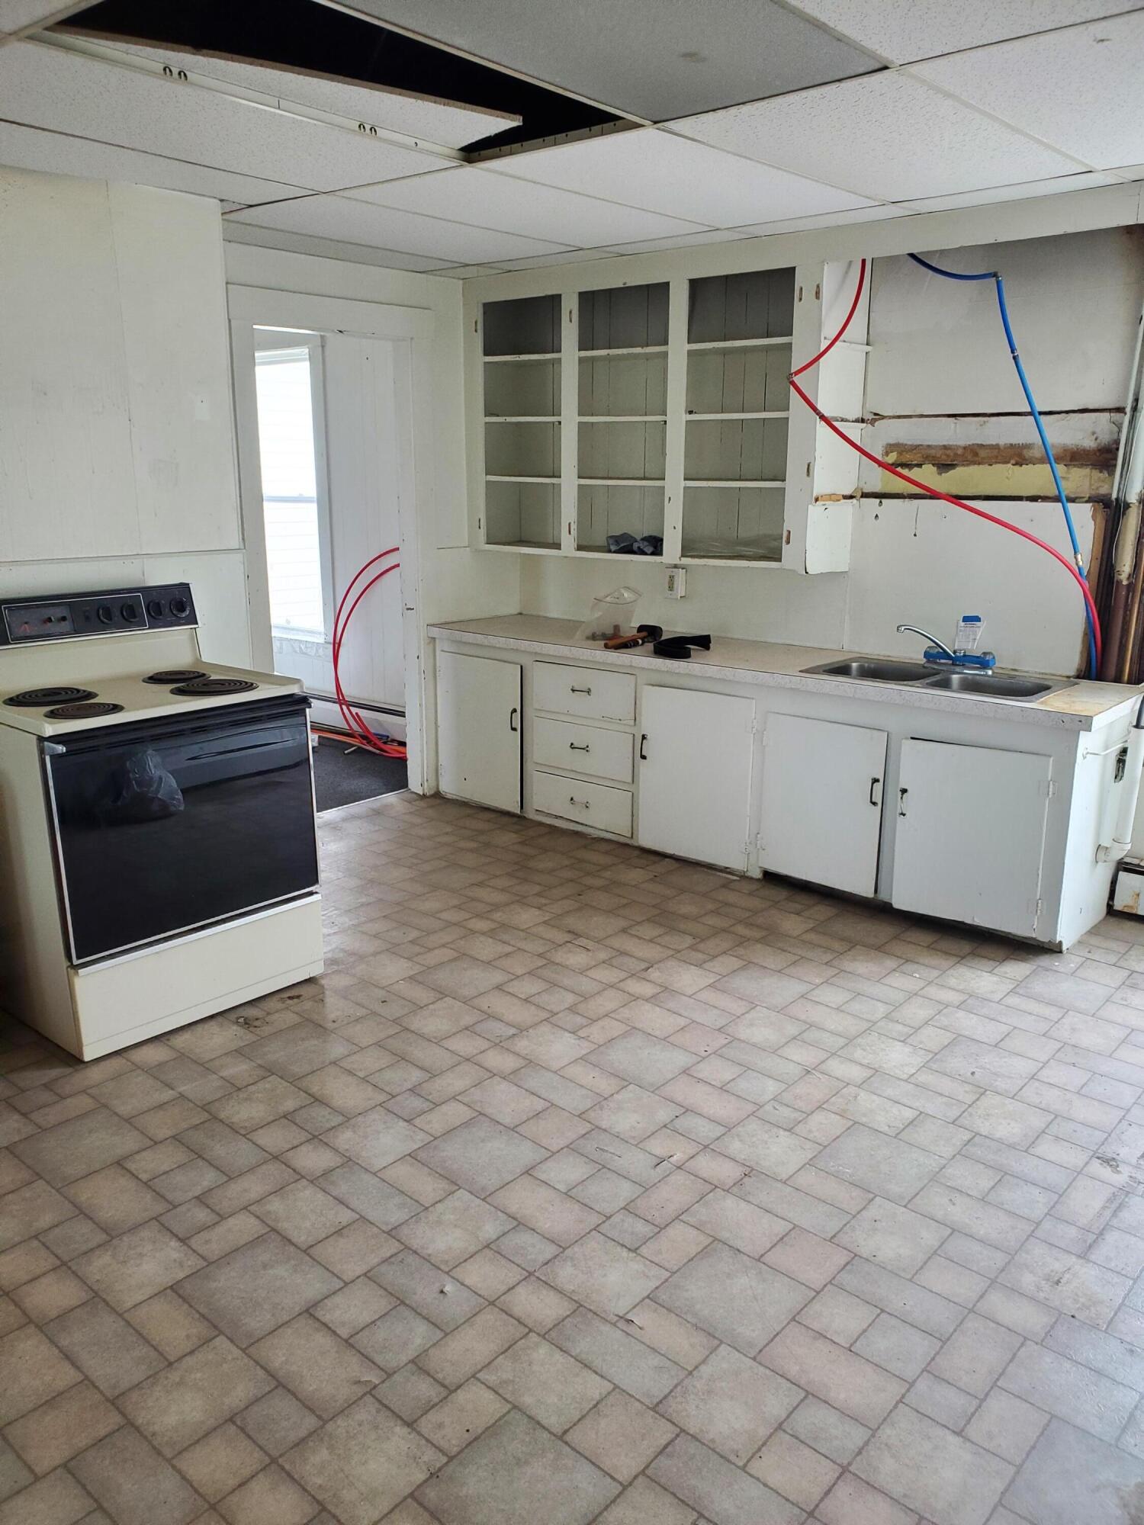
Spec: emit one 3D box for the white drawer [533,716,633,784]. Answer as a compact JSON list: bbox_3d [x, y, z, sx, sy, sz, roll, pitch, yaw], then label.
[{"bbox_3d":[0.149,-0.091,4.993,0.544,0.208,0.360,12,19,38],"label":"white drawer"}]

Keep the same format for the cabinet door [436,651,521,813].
[{"bbox_3d":[-0.411,-0.141,5.200,0.495,0.677,0.022,12,19,37],"label":"cabinet door"}]

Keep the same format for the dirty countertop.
[{"bbox_3d":[0.653,-0.424,4.650,2.942,0.051,0.620,12,19,38],"label":"dirty countertop"}]

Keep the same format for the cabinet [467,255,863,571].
[{"bbox_3d":[0.311,-1.446,4.874,1.789,1.132,0.326,12,19,38],"label":"cabinet"}]

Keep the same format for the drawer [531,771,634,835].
[{"bbox_3d":[0.148,0.140,5.056,0.544,0.192,0.360,12,19,38],"label":"drawer"}]

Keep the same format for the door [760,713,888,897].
[{"bbox_3d":[0.917,0.149,4.197,0.475,0.608,0.022,12,19,37],"label":"door"}]

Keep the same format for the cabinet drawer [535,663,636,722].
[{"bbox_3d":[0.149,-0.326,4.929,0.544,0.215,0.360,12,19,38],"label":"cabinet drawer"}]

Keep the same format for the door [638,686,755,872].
[{"bbox_3d":[0.488,0.054,4.521,0.508,0.675,0.022,12,19,37],"label":"door"}]

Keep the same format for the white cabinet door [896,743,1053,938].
[{"bbox_3d":[1.345,0.248,3.875,0.495,0.615,0.022,12,19,37],"label":"white cabinet door"}]

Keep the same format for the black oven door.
[{"bbox_3d":[-1.059,0.156,3.201,0.743,0.639,0.070,-14,21,-42],"label":"black oven door"}]

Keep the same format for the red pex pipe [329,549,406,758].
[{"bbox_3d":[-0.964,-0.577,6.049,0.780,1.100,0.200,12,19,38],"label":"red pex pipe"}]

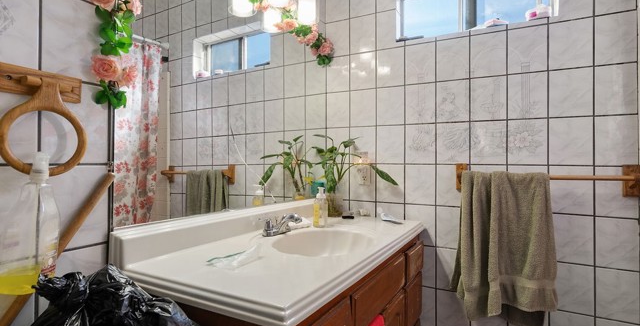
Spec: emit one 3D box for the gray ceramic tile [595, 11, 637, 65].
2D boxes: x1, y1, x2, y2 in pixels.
[{"bbox_3d":[1.210,-0.508,1.313,0.130,0.204,0.010,0,-1,27],"label":"gray ceramic tile"}]

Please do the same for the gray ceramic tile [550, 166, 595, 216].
[{"bbox_3d":[1.075,0.116,1.373,0.152,0.204,0.010,0,-1,27],"label":"gray ceramic tile"}]

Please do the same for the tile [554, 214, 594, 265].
[{"bbox_3d":[1.074,0.323,1.371,0.152,0.204,0.010,0,-1,27],"label":"tile"}]

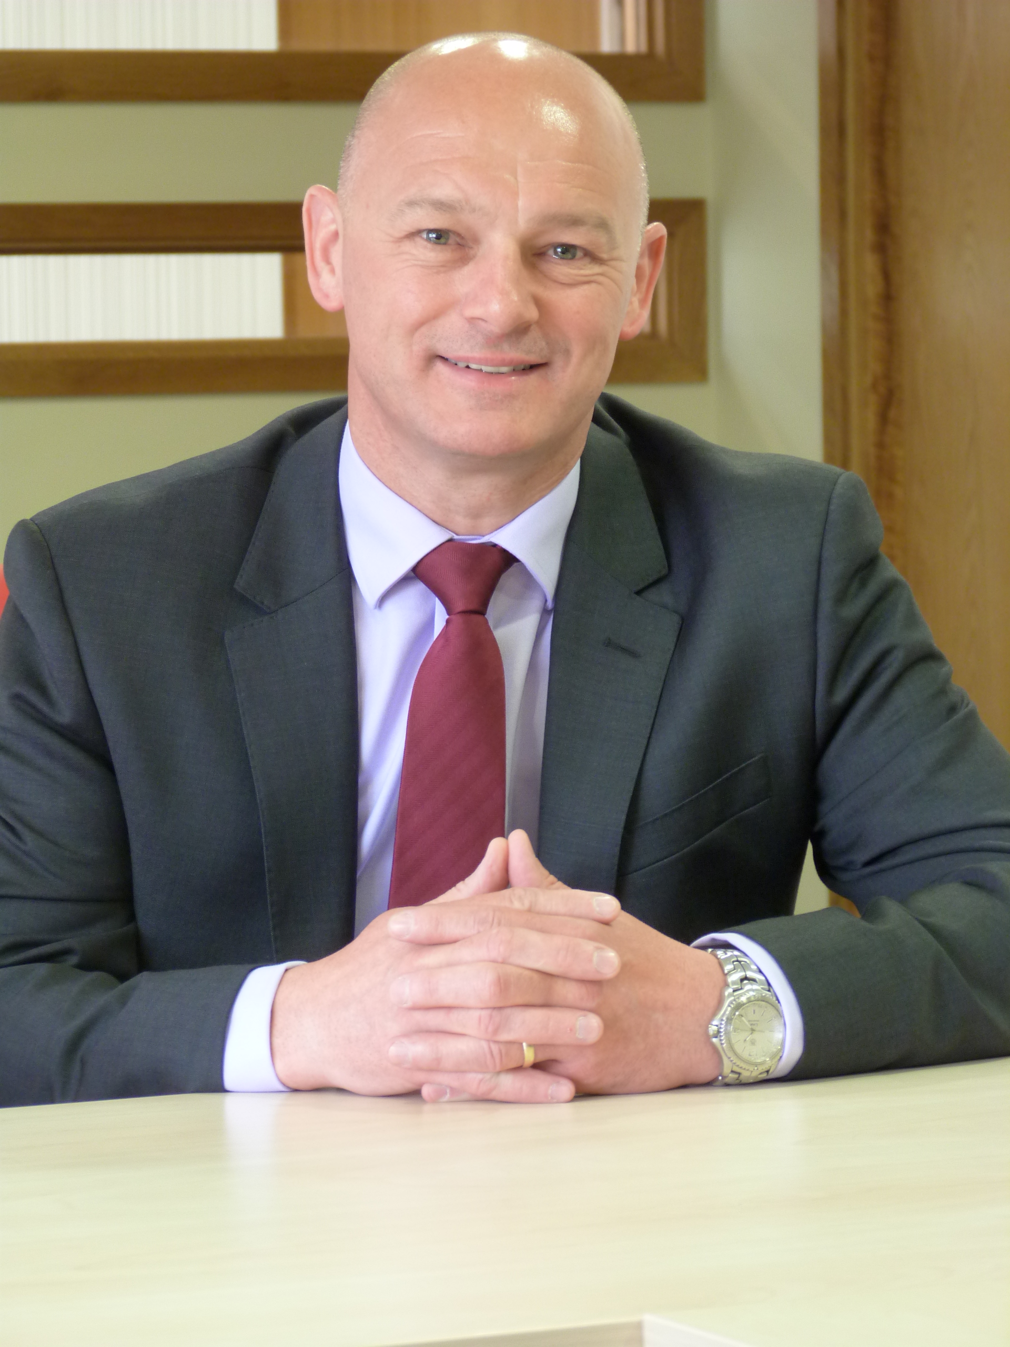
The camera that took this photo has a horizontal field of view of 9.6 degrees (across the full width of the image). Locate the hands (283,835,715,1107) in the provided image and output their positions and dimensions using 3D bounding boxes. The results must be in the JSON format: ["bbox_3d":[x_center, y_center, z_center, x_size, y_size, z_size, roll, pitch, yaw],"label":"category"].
[{"bbox_3d":[-0.003,0.134,2.830,0.212,0.121,0.125,-1,5,0],"label":"hands"}]

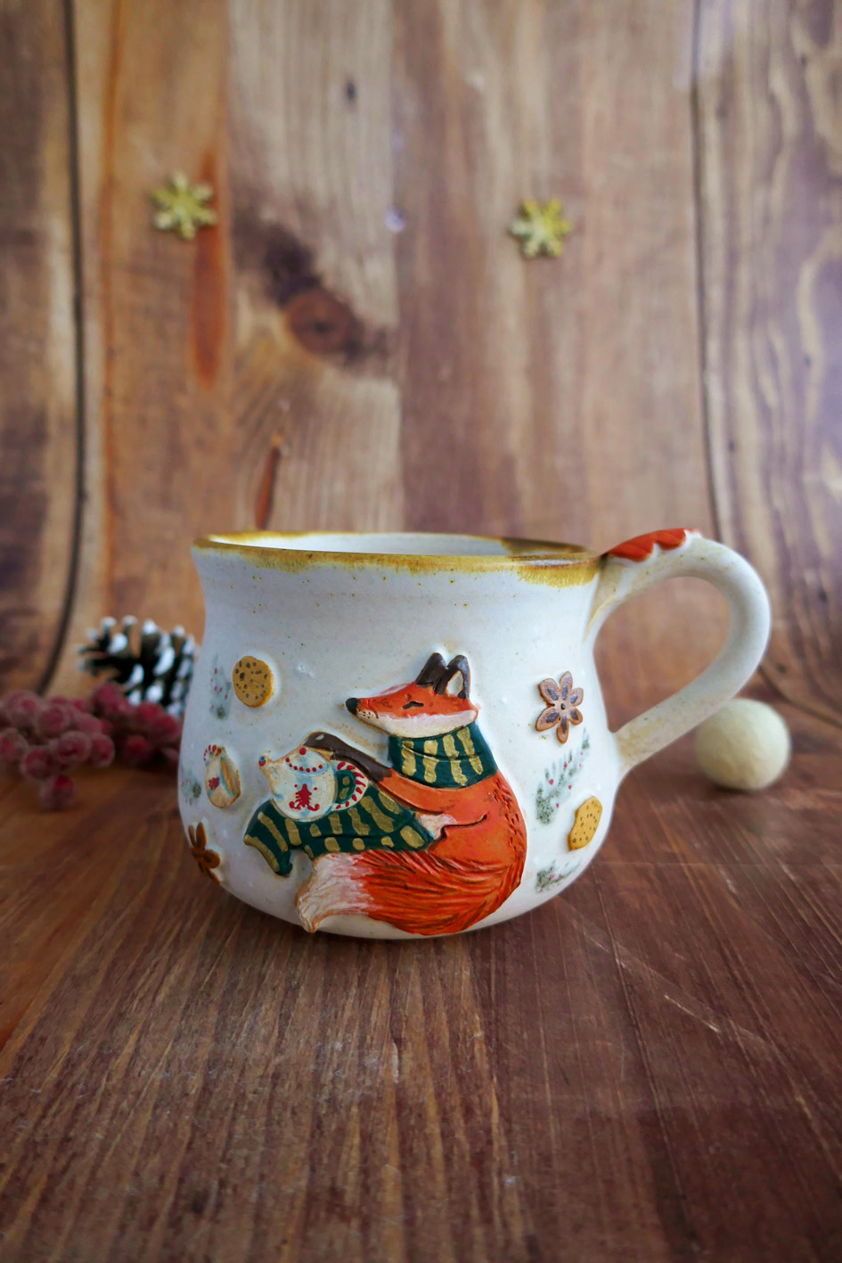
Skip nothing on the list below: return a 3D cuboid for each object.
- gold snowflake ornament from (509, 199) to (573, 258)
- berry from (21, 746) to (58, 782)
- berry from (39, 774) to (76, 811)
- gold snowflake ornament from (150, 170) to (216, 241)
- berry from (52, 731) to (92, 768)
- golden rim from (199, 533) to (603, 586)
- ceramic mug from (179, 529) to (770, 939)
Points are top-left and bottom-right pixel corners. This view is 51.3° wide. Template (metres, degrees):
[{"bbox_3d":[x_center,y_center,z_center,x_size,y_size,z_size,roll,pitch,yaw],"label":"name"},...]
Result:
[{"bbox_3d":[0.064,-0.214,0.465,0.033,0.032,0.005,-1,1,0],"label":"gold snowflake ornament"},{"bbox_3d":[-0.115,0.040,0.264,0.011,0.011,0.011,1,9,0],"label":"berry"},{"bbox_3d":[-0.106,0.047,0.255,0.010,0.010,0.010,1,9,0],"label":"berry"},{"bbox_3d":[-0.126,-0.226,0.465,0.035,0.035,0.005,-1,1,0],"label":"gold snowflake ornament"},{"bbox_3d":[-0.103,0.035,0.260,0.011,0.011,0.011,1,9,0],"label":"berry"},{"bbox_3d":[-0.005,-0.017,0.204,0.092,0.007,0.092,1,9,0],"label":"golden rim"},{"bbox_3d":[0.011,0.018,0.206,0.137,0.084,0.106,2,9,8],"label":"ceramic mug"}]

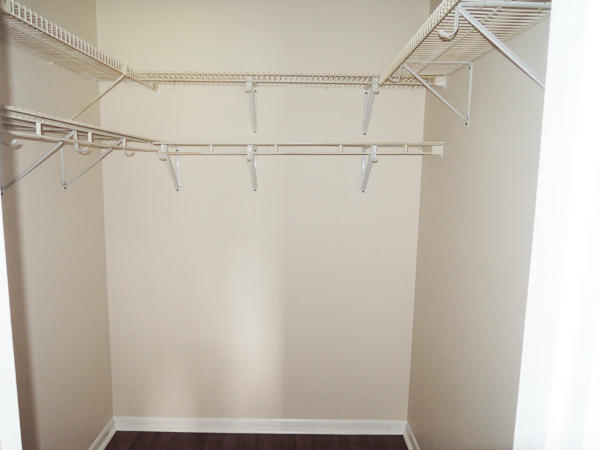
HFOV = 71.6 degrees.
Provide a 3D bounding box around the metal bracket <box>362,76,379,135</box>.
[{"bbox_3d":[0.361,-0.595,2.128,0.027,0.247,0.309,1,8,0],"label":"metal bracket"}]

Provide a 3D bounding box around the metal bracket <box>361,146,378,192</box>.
[{"bbox_3d":[0.361,-0.284,2.169,0.027,0.249,0.309,1,8,0],"label":"metal bracket"}]

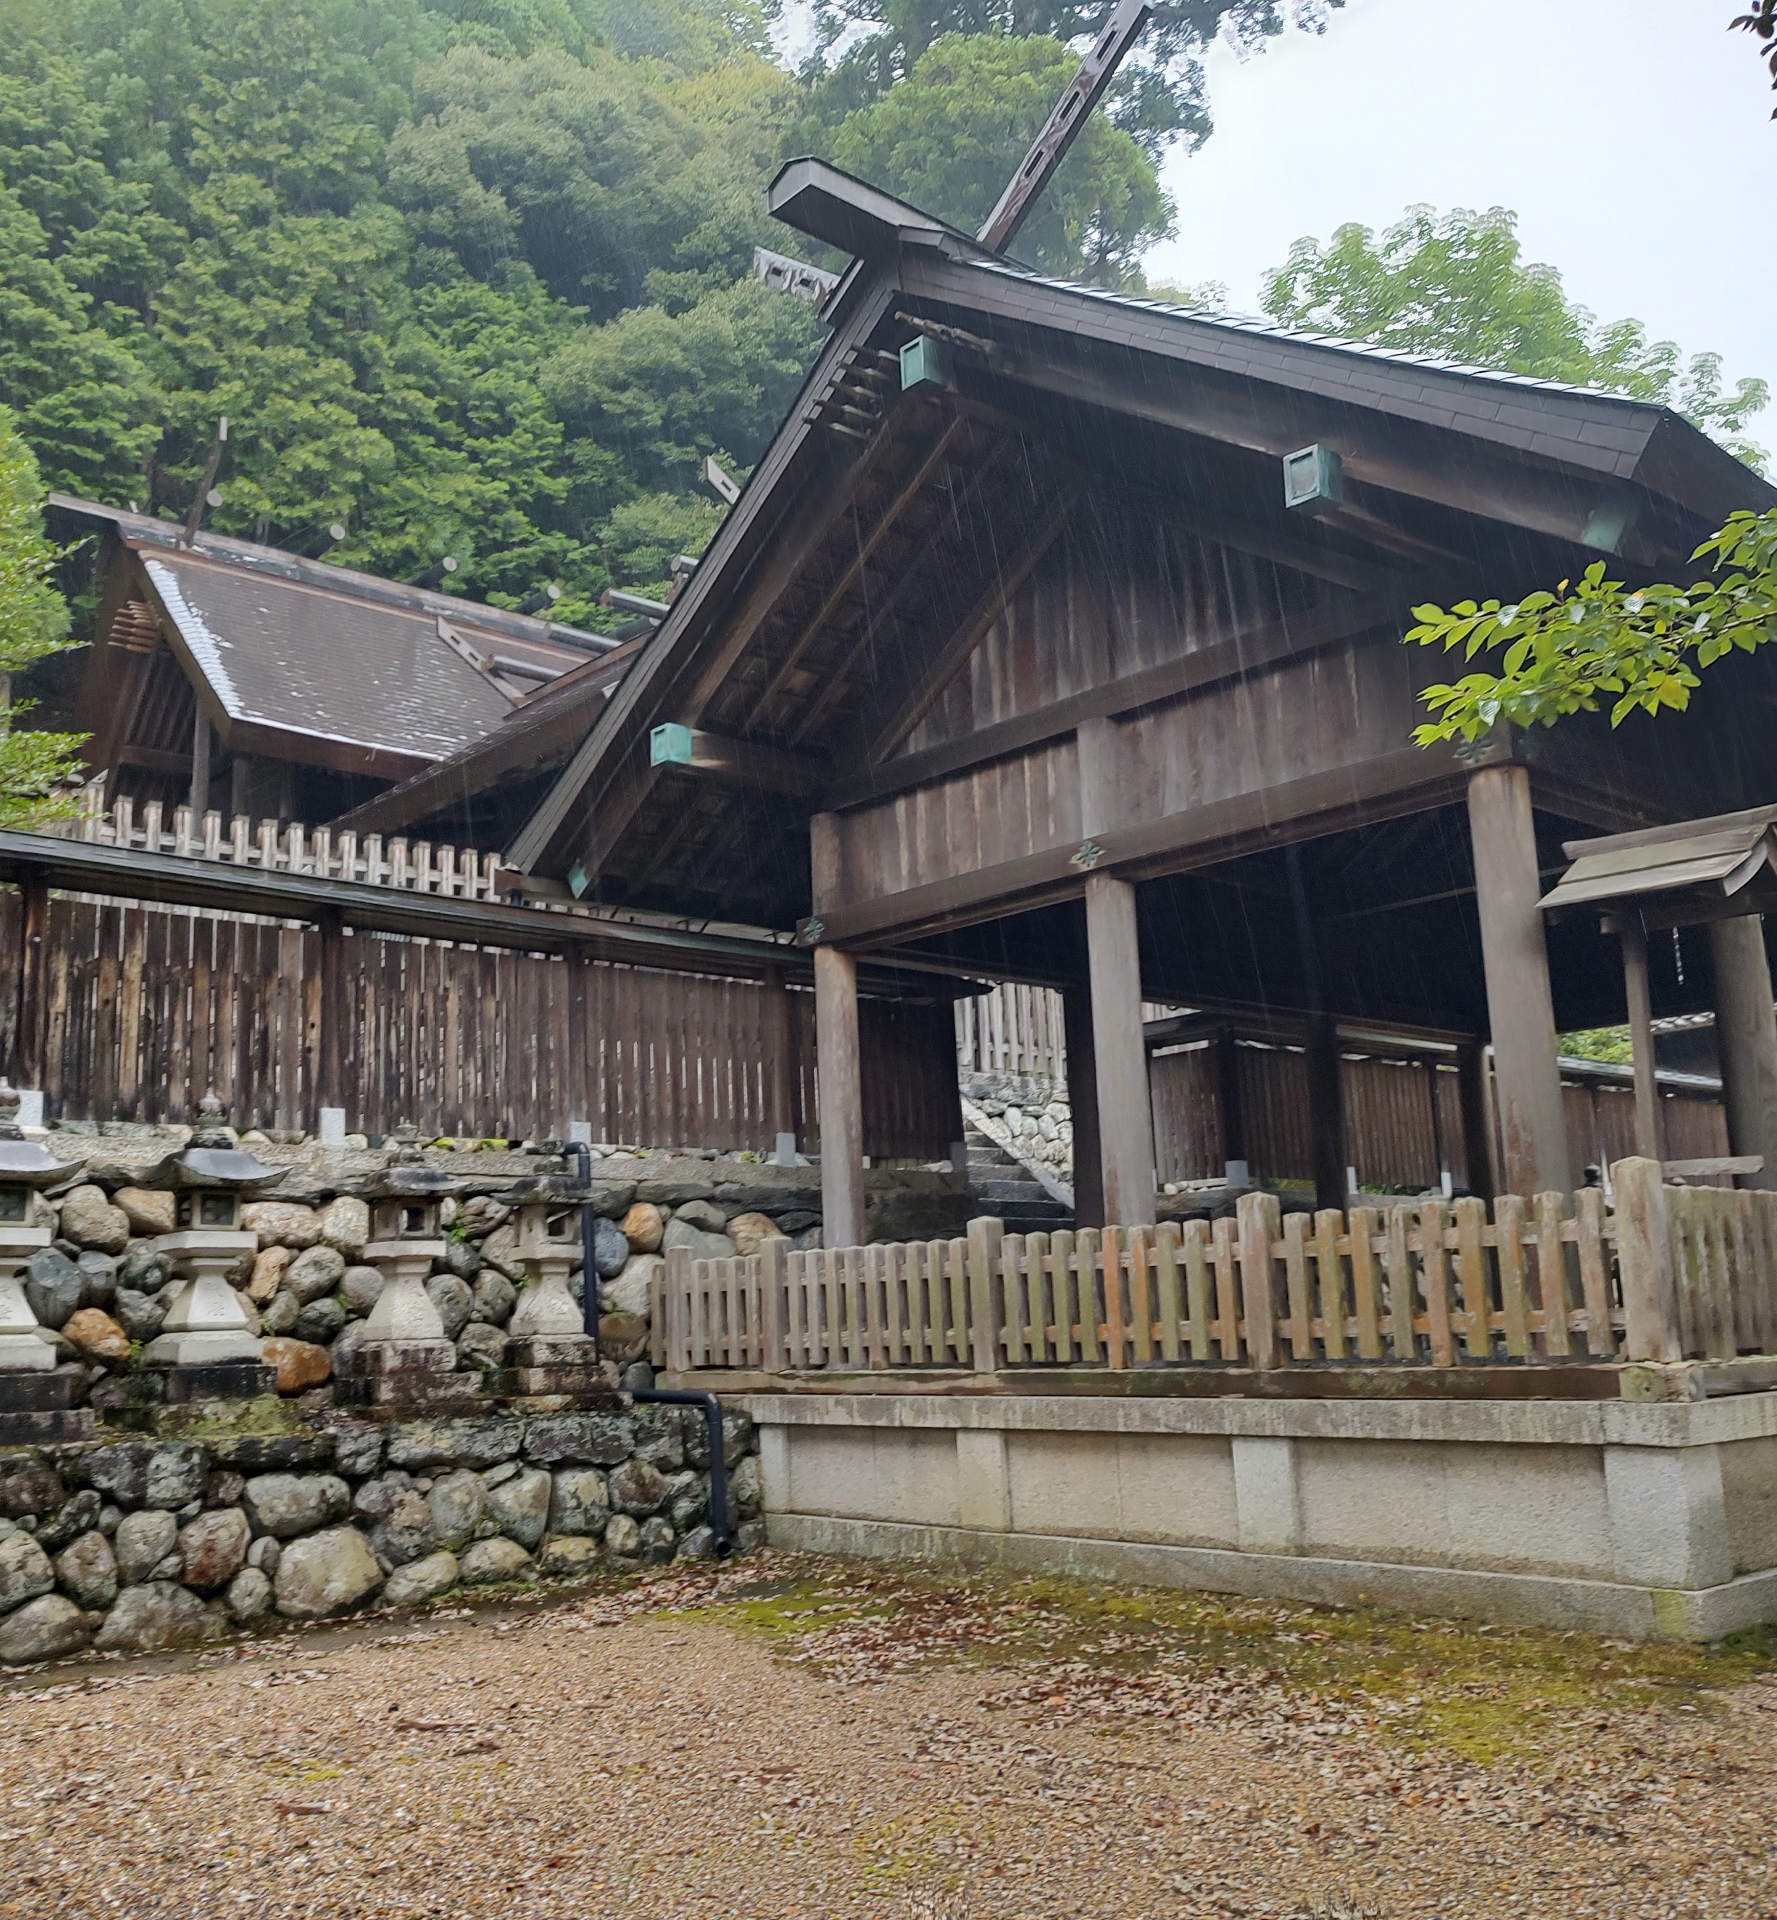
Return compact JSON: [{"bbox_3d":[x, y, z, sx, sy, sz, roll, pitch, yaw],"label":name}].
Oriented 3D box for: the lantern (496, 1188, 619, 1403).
[{"bbox_3d":[-2.343,2.203,12.217,0.630,1.636,0.630,9,-16,-43],"label":"lantern"}]

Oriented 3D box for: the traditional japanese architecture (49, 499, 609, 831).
[{"bbox_3d":[-7.263,-1.873,30.311,13.562,8.816,8.525,9,-16,-43],"label":"traditional japanese architecture"}]

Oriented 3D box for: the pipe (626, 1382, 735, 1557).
[{"bbox_3d":[-1.535,3.593,12.590,0.126,1.104,1.133,9,-16,-43],"label":"pipe"}]

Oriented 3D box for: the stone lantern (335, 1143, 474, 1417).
[{"bbox_3d":[-3.118,1.987,11.511,0.678,1.835,0.678,9,-16,-43],"label":"stone lantern"}]

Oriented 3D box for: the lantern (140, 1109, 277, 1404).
[{"bbox_3d":[-4.067,1.692,10.608,0.717,1.827,0.717,9,-16,-43],"label":"lantern"}]

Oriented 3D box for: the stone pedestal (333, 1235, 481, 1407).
[{"bbox_3d":[-3.106,2.356,11.436,0.678,1.081,0.678,9,-16,-43],"label":"stone pedestal"}]

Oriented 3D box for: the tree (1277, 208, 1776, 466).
[{"bbox_3d":[11.549,-3.549,31.130,10.172,17.922,10.172,9,-16,-43],"label":"tree"}]

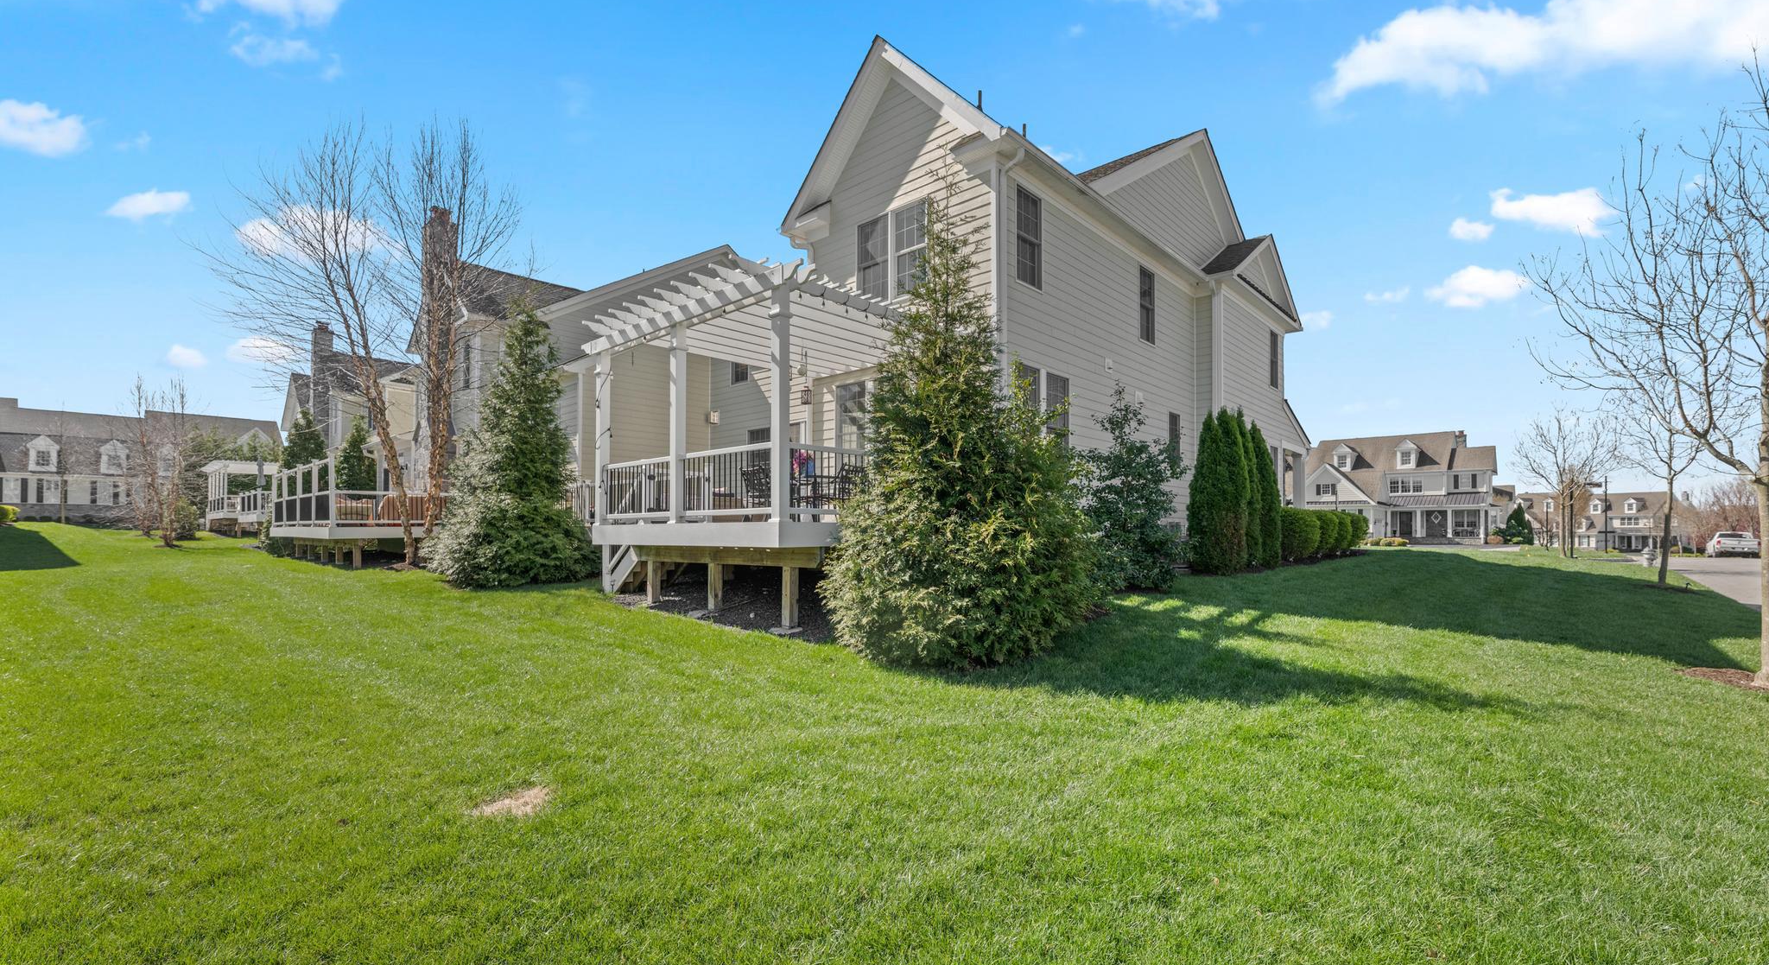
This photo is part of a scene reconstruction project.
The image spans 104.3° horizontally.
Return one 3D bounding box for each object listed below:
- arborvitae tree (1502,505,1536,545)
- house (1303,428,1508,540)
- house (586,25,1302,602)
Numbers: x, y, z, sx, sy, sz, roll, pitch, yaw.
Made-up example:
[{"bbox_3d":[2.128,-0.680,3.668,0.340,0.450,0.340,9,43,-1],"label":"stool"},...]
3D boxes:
[{"bbox_3d":[55.395,3.678,60.000,2.100,3.500,2.100,-2,-3,44],"label":"arborvitae tree"},{"bbox_3d":[52.057,0.638,70.500,16.500,10.800,13.500,-2,-3,44],"label":"house"},{"bbox_3d":[3.400,-3.100,18.200,9.800,11.200,20.300,-2,-3,44],"label":"house"}]

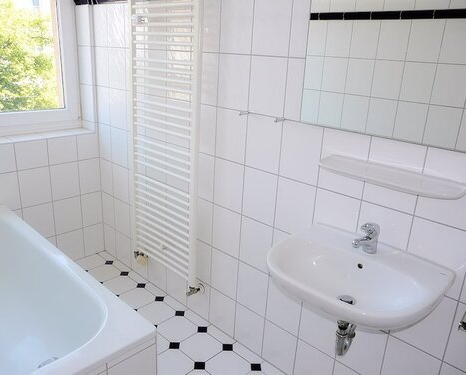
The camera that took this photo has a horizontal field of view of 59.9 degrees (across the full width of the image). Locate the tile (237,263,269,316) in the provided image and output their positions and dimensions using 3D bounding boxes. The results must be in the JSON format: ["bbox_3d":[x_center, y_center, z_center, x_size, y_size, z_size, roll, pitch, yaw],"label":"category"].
[{"bbox_3d":[0.101,0.514,2.049,0.196,0.248,0.010,19,25,40],"label":"tile"}]

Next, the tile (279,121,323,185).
[{"bbox_3d":[0.284,-0.145,1.683,0.196,0.248,0.010,19,25,40],"label":"tile"}]

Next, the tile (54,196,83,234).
[{"bbox_3d":[-1.137,0.194,2.796,0.010,0.248,0.193,19,25,40],"label":"tile"}]

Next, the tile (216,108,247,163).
[{"bbox_3d":[-0.004,-0.246,1.936,0.196,0.248,0.010,19,25,40],"label":"tile"}]

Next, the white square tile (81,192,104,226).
[{"bbox_3d":[-1.018,0.159,2.923,0.015,0.246,0.157,19,25,40],"label":"white square tile"}]

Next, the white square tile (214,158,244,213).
[{"bbox_3d":[-0.016,-0.009,2.018,0.193,0.246,0.015,19,25,40],"label":"white square tile"}]

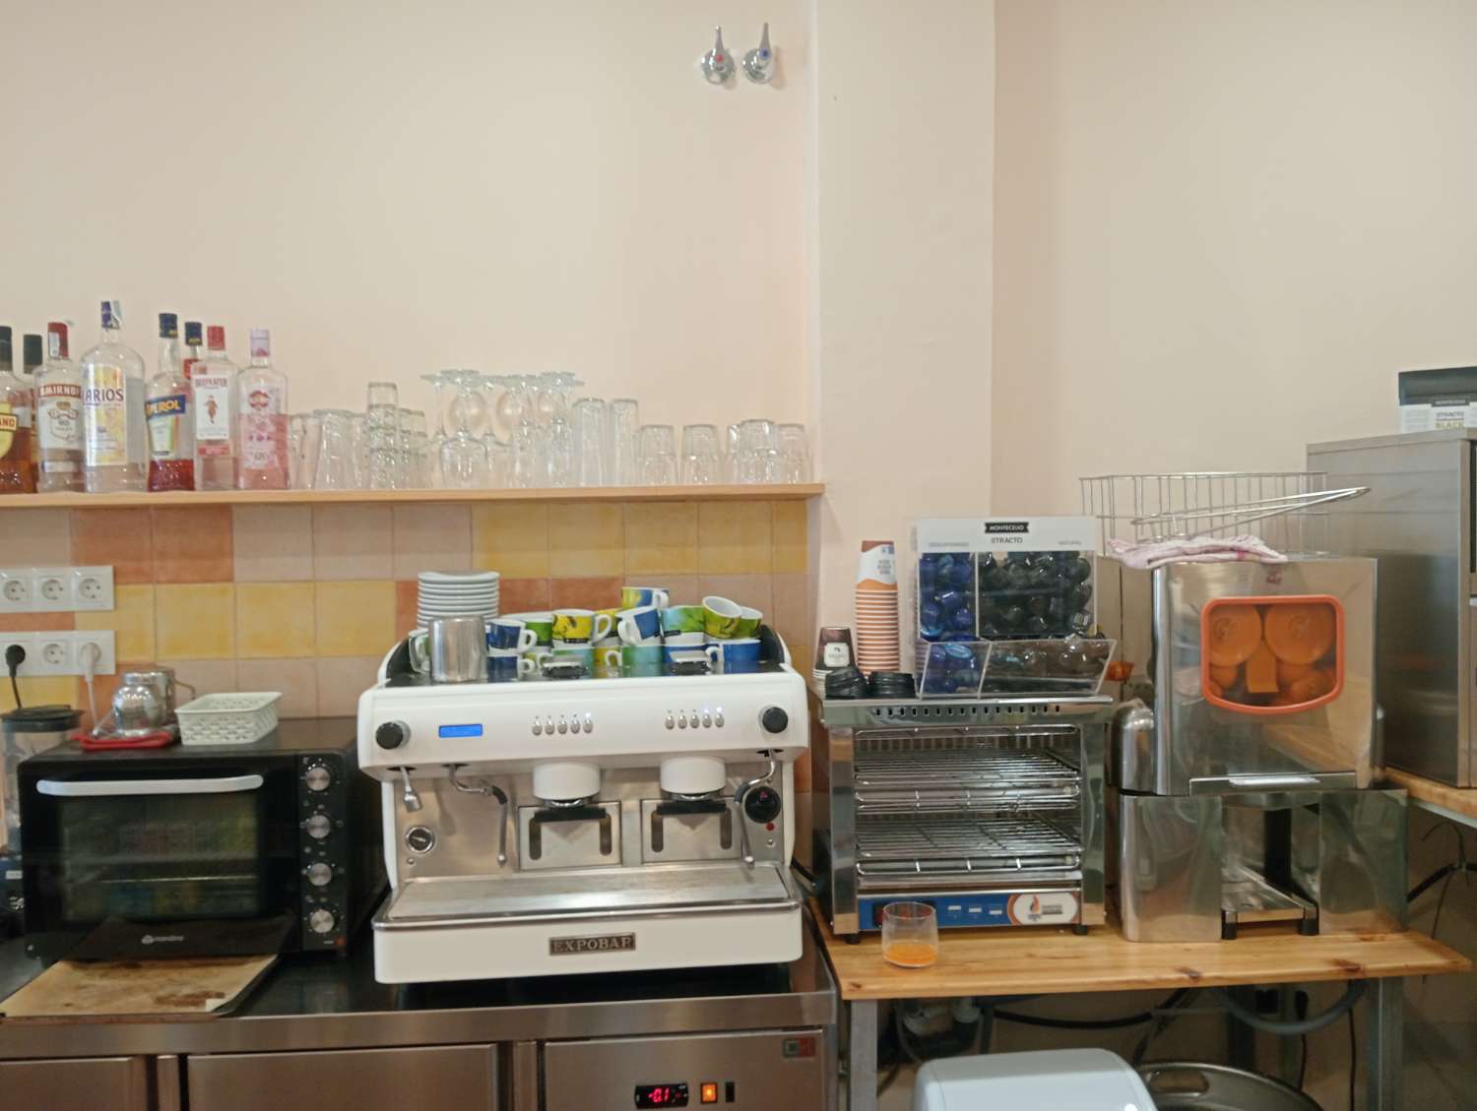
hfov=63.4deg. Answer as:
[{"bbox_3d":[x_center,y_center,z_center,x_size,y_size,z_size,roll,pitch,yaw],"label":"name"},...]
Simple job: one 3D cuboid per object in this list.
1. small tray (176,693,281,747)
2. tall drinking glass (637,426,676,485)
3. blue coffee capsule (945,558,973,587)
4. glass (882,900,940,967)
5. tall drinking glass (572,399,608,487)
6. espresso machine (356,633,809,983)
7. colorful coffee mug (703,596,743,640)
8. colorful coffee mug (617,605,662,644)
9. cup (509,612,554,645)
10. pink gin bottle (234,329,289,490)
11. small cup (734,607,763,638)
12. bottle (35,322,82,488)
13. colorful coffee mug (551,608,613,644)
[{"bbox_3d":[-0.894,0.290,2.115,0.137,0.060,0.195,-1,2,-6],"label":"small tray"},{"bbox_3d":[-0.155,-0.192,2.300,0.078,0.120,0.078,-1,2,-6],"label":"tall drinking glass"},{"bbox_3d":[0.394,0.031,2.130,0.046,0.048,0.044,-1,4,-6],"label":"blue coffee capsule"},{"bbox_3d":[0.277,0.614,1.937,0.091,0.083,0.091,-1,4,0],"label":"glass"},{"bbox_3d":[-0.284,-0.217,2.303,0.062,0.167,0.062,-1,4,-6],"label":"tall drinking glass"},{"bbox_3d":[-0.255,0.399,2.067,0.680,0.502,0.550,-1,4,-7],"label":"espresso machine"},{"bbox_3d":[-0.038,0.115,2.059,0.072,0.058,0.092,20,19,-8],"label":"colorful coffee mug"},{"bbox_3d":[-0.173,0.124,2.021,0.070,0.056,0.092,-9,7,41],"label":"colorful coffee mug"},{"bbox_3d":[-0.344,0.133,2.020,0.085,0.057,0.072,-1,2,-9],"label":"cup"},{"bbox_3d":[-0.882,-0.270,2.216,0.079,0.295,0.065,-1,4,-6],"label":"pink gin bottle"},{"bbox_3d":[0.008,0.116,2.010,0.076,0.057,0.068,9,12,0],"label":"small cup"},{"bbox_3d":[-1.232,-0.269,2.174,0.085,0.304,0.085,-3,4,-27],"label":"bottle"},{"bbox_3d":[-0.256,0.119,1.955,0.098,0.058,0.070,-1,2,-8],"label":"colorful coffee mug"}]

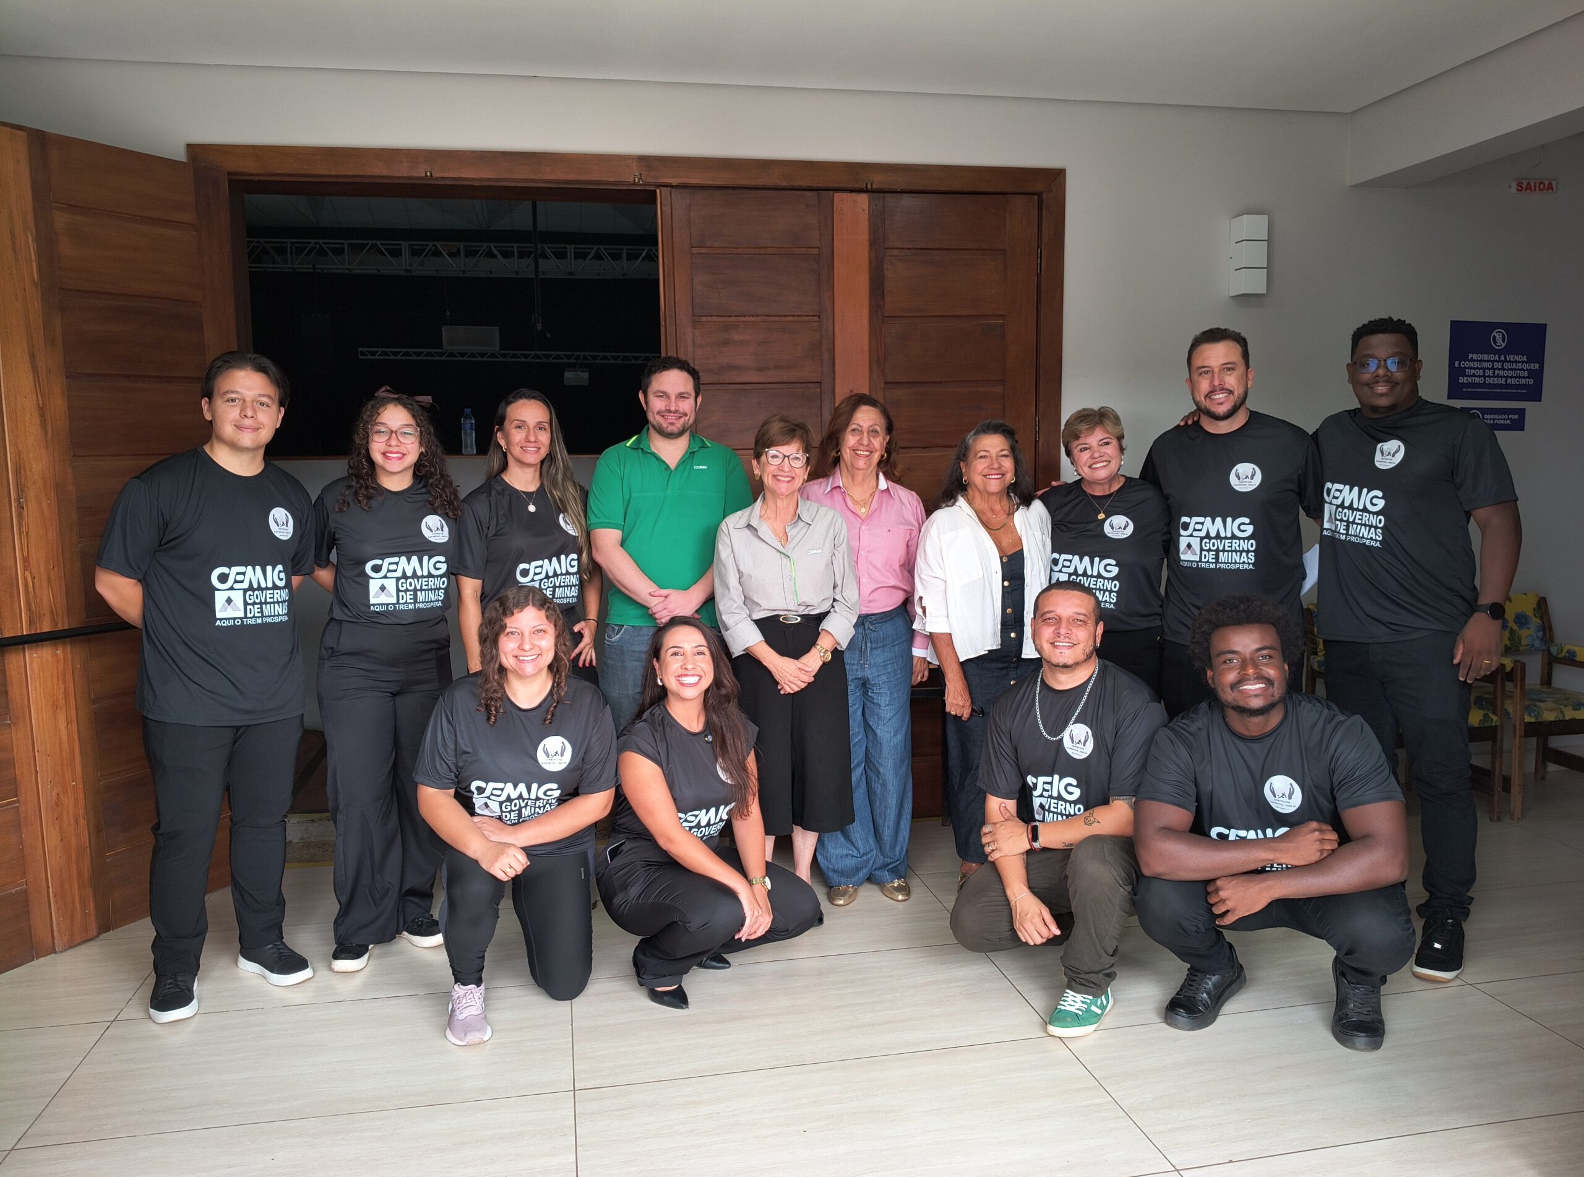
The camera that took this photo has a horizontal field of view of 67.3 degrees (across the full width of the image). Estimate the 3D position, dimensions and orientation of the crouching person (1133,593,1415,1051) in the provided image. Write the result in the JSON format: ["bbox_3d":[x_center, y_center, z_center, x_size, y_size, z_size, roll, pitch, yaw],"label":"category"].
[{"bbox_3d":[1.241,0.537,3.080,0.670,1.100,0.620,1,7,18],"label":"crouching person"}]

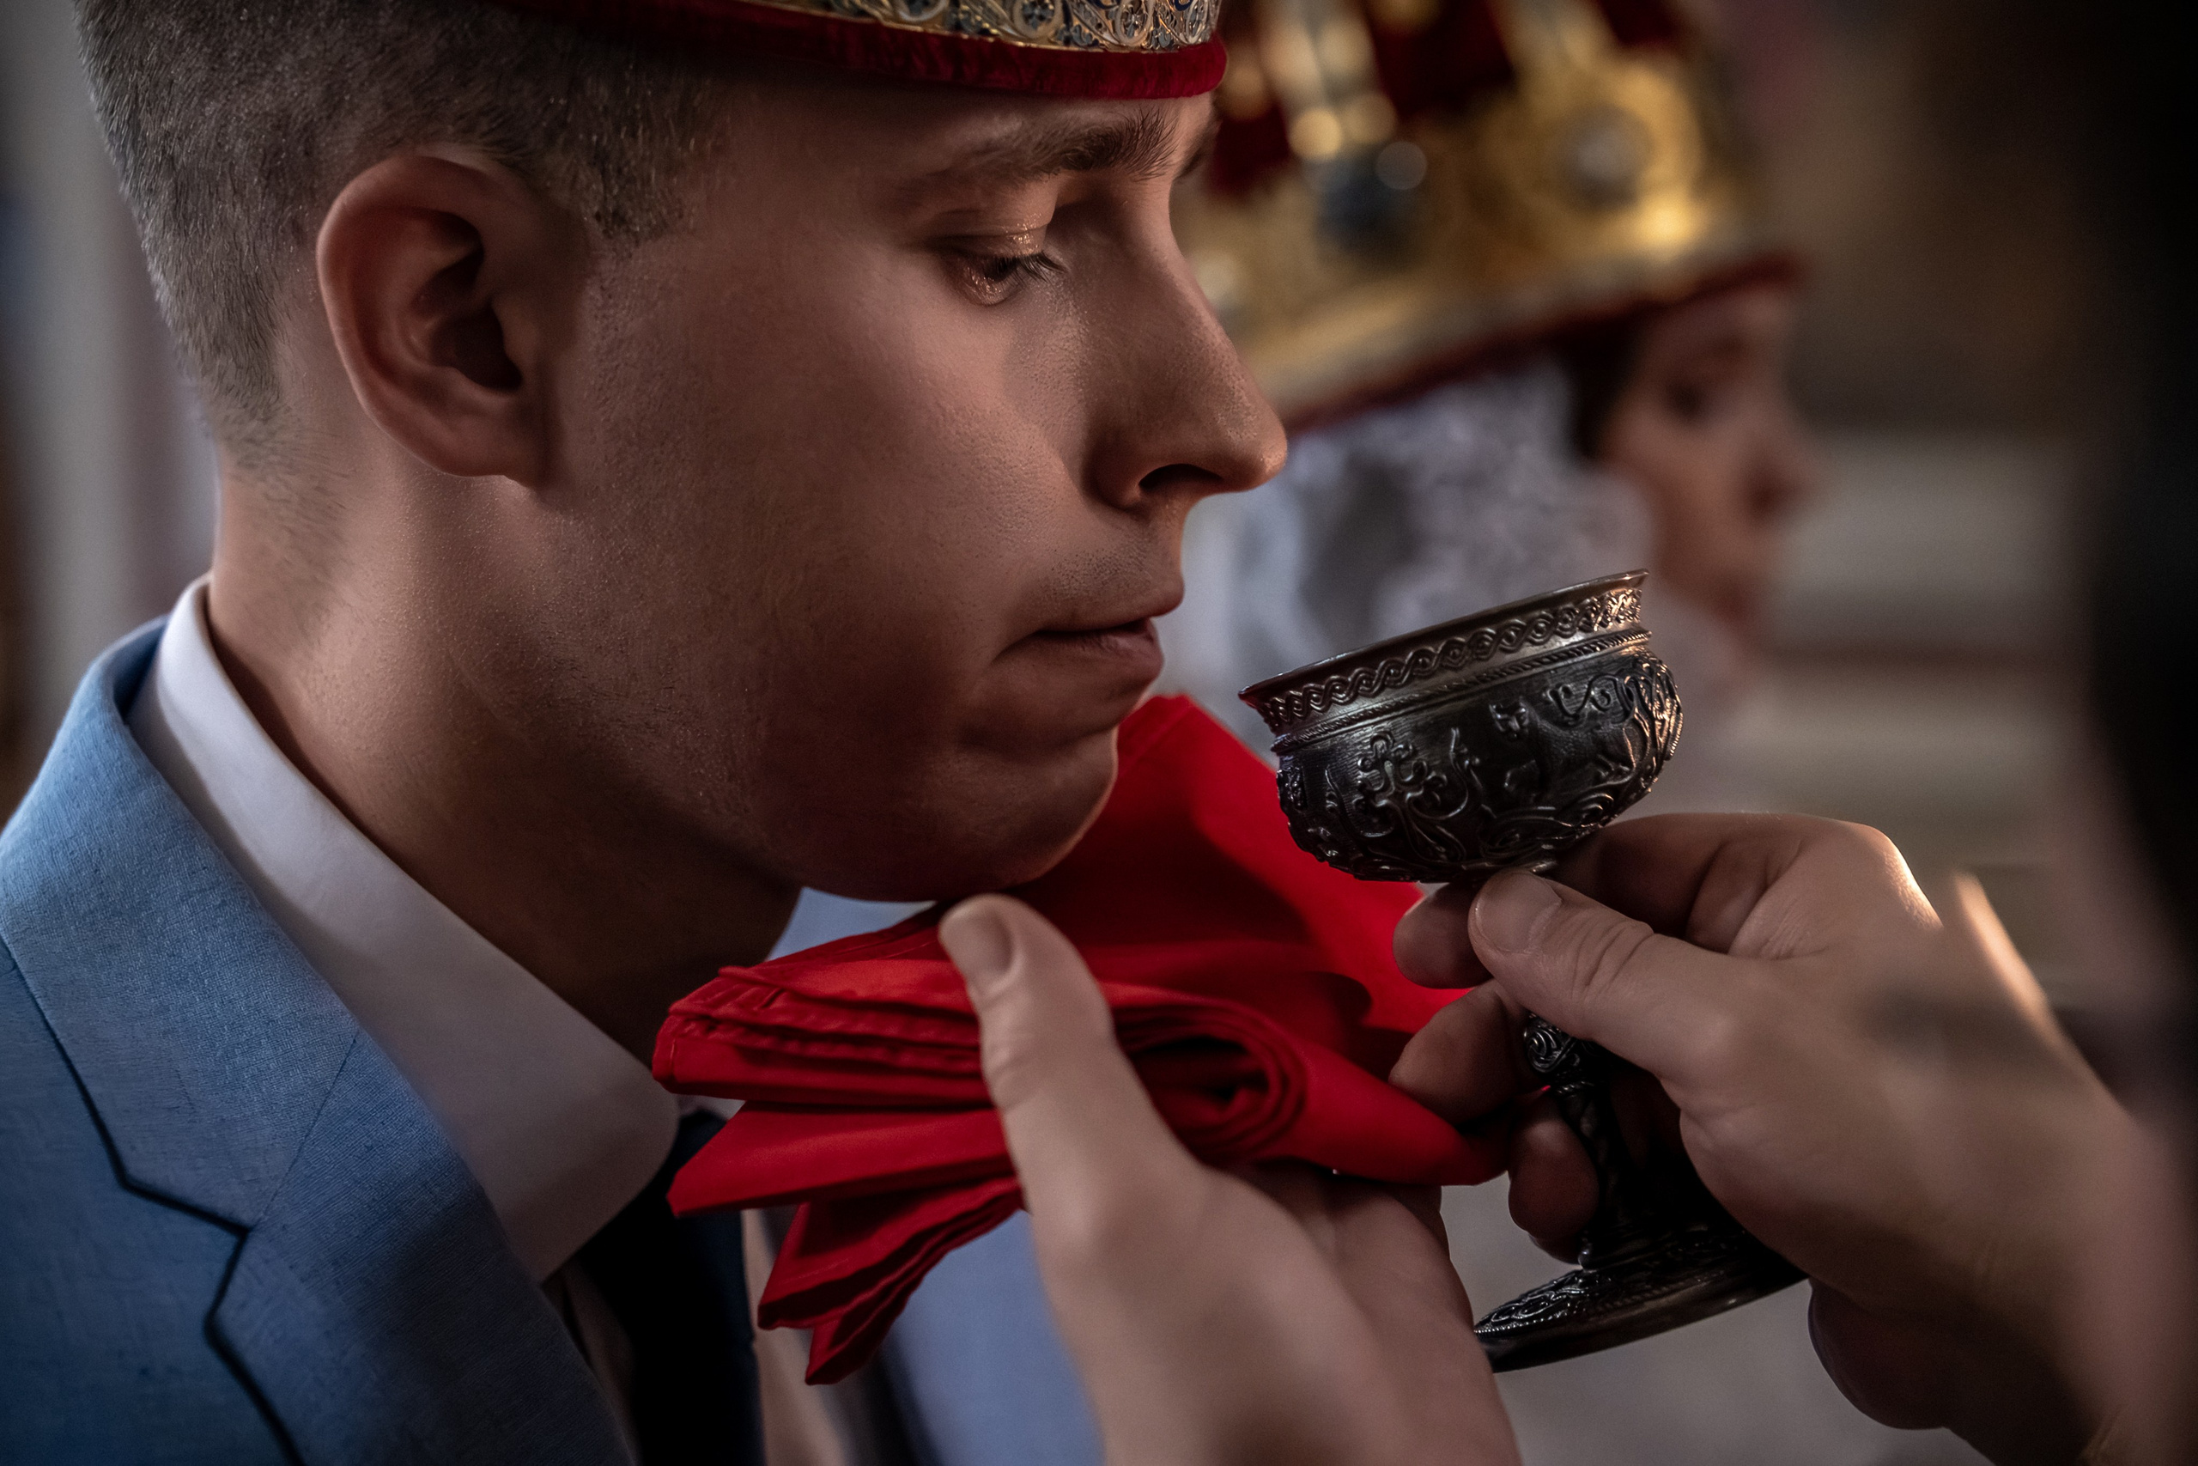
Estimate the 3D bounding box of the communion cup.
[{"bbox_3d":[0.082,0.045,0.810,0.079,0.132,0.079,-17,-3,0],"label":"communion cup"}]

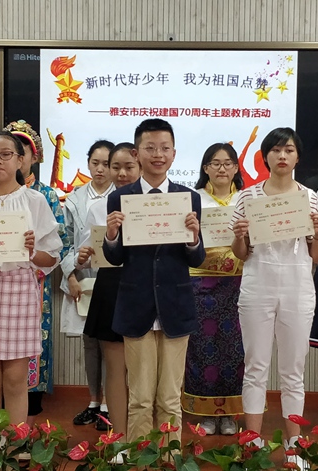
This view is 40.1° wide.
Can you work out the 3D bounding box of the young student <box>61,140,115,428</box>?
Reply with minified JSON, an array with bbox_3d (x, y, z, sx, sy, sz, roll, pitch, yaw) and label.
[{"bbox_3d":[-0.318,0.252,2.330,0.430,1.520,0.320,1,1,12],"label":"young student"}]

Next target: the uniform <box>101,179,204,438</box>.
[{"bbox_3d":[-0.020,0.366,1.930,0.450,1.254,0.320,1,1,3],"label":"uniform"}]

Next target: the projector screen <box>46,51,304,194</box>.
[{"bbox_3d":[0.057,-0.538,2.610,1.547,1.160,0.060,1,1,1],"label":"projector screen"}]

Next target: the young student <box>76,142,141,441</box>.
[{"bbox_3d":[-0.182,0.282,2.170,0.440,1.490,0.340,1,1,8],"label":"young student"}]

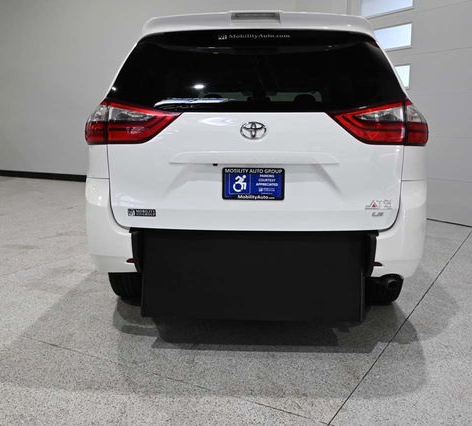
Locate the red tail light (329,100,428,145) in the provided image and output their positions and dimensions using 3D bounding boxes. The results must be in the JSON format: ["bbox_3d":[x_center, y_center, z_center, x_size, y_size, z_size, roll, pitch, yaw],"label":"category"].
[{"bbox_3d":[0.720,-0.461,2.707,0.520,0.220,0.230,1,10,3],"label":"red tail light"}]

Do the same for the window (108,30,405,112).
[{"bbox_3d":[0.097,-0.717,2.743,1.510,0.480,0.130,1,-18,3],"label":"window"}]

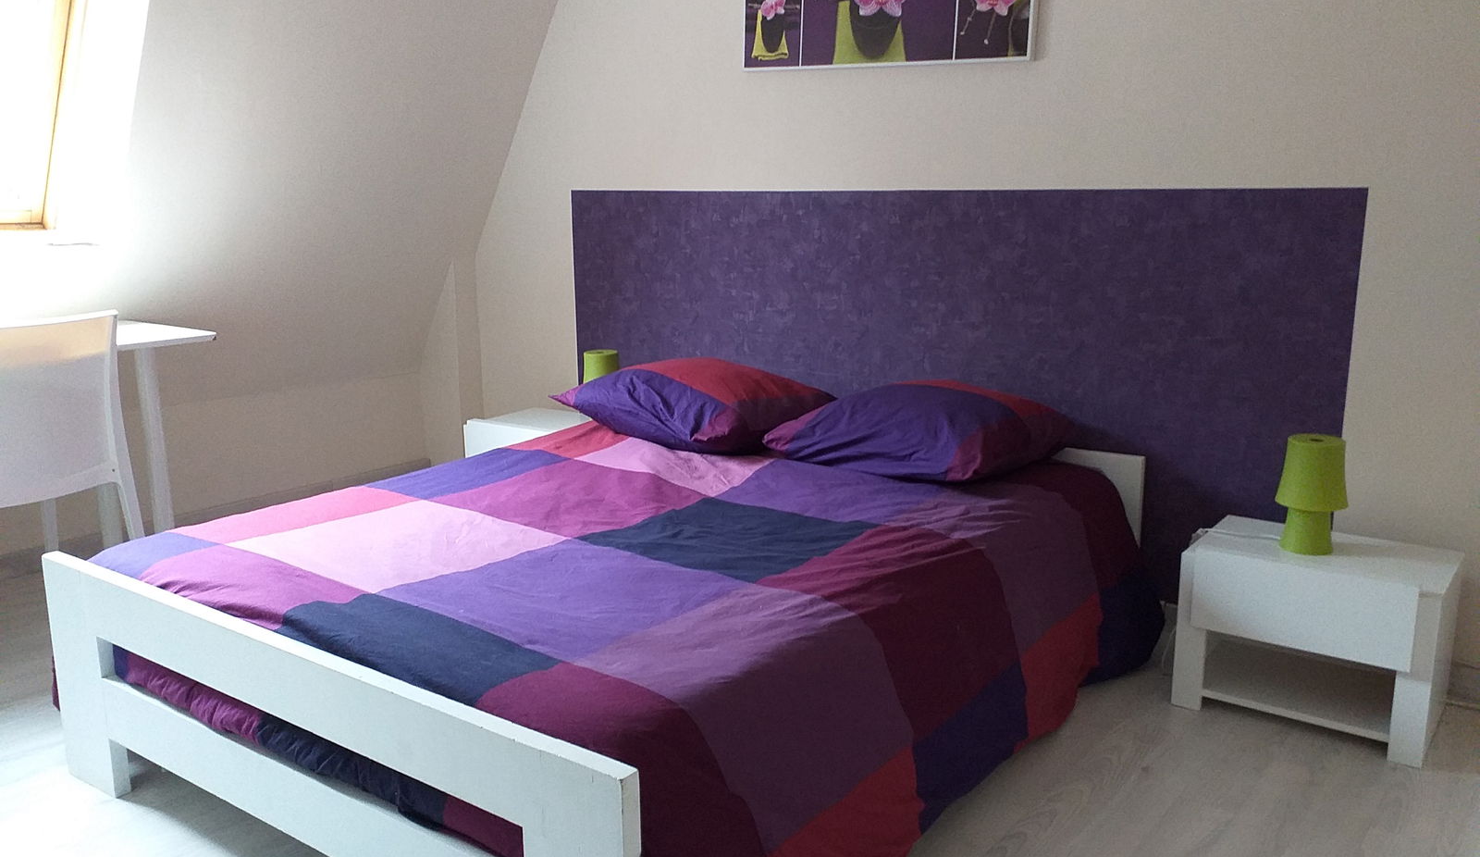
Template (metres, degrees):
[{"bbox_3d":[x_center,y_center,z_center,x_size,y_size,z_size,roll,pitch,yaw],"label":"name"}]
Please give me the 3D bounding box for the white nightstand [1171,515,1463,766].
[{"bbox_3d":[1.283,0.452,2.486,0.494,0.364,0.380,9,14,37],"label":"white nightstand"}]

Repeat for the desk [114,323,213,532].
[{"bbox_3d":[-1.952,0.188,2.737,0.500,0.775,1.150,8,14,34],"label":"desk"}]

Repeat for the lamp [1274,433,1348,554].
[{"bbox_3d":[1.260,0.144,2.452,0.160,0.247,0.160,8,14,34],"label":"lamp"}]

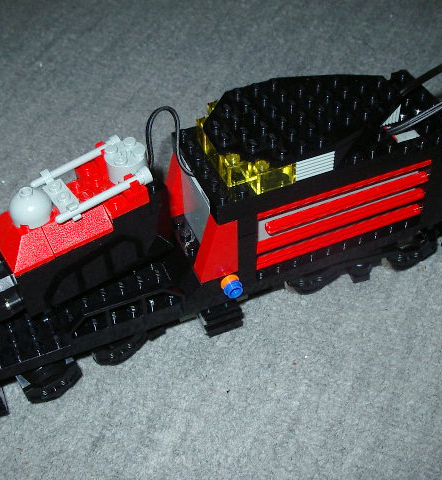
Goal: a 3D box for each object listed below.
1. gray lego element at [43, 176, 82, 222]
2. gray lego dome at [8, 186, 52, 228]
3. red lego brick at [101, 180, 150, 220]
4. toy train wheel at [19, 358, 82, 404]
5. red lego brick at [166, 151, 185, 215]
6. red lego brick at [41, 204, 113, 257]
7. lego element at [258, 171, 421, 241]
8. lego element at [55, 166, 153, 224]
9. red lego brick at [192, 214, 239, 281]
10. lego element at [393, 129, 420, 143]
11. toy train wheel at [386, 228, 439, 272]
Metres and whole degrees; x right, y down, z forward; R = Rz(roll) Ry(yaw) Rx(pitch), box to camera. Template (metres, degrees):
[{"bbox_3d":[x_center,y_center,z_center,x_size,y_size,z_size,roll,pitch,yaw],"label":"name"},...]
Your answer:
[{"bbox_3d":[-0.060,-0.016,0.264,0.008,0.006,0.028,-26,50,-21],"label":"gray lego element"},{"bbox_3d":[-0.071,-0.013,0.258,0.016,0.011,0.016,-2,46,2],"label":"gray lego dome"},{"bbox_3d":[-0.036,-0.017,0.264,0.016,0.011,0.008,-26,51,-21],"label":"red lego brick"},{"bbox_3d":[-0.069,0.058,0.285,0.025,0.017,0.009,-26,51,-21],"label":"toy train wheel"},{"bbox_3d":[-0.018,-0.024,0.302,0.016,0.029,0.008,-18,48,-15],"label":"red lego brick"},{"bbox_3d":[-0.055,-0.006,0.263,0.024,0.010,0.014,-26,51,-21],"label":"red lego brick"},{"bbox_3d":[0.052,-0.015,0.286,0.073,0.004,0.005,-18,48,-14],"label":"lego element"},{"bbox_3d":[-0.043,-0.016,0.260,0.040,0.006,0.006,-29,51,-17],"label":"lego element"},{"bbox_3d":[-0.002,0.002,0.276,0.016,0.029,0.008,-18,48,-15],"label":"red lego brick"},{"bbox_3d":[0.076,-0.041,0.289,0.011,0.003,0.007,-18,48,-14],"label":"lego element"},{"bbox_3d":[0.087,0.005,0.330,0.025,0.017,0.009,-15,47,-12],"label":"toy train wheel"}]

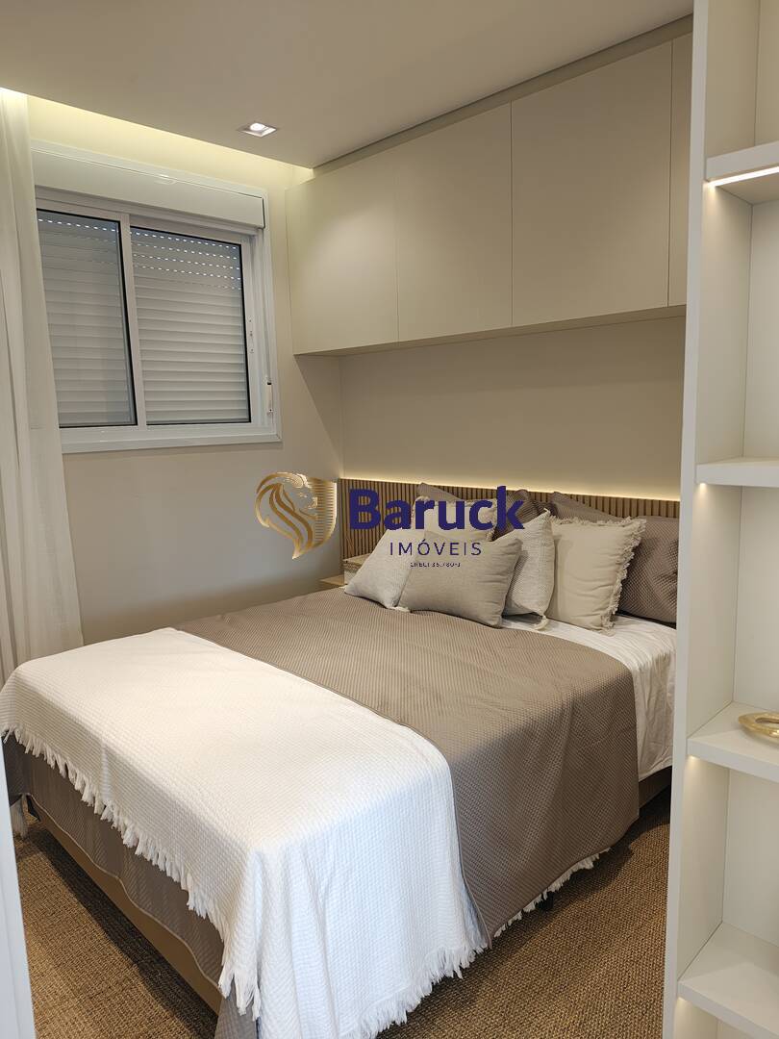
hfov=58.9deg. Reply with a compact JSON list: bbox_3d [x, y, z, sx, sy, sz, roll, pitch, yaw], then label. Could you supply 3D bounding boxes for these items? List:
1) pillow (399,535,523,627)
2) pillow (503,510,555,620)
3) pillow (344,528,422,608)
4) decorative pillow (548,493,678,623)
[{"bbox_3d":[0.280,0.228,2.812,0.490,0.350,0.140,6,-20,40],"label":"pillow"},{"bbox_3d":[0.426,0.185,2.823,0.420,0.410,0.140,-6,-22,23],"label":"pillow"},{"bbox_3d":[0.012,0.195,3.139,0.140,0.420,0.430,43,-19,-31],"label":"pillow"},{"bbox_3d":[0.911,0.157,2.753,0.660,0.480,0.170,7,-1,43],"label":"decorative pillow"}]

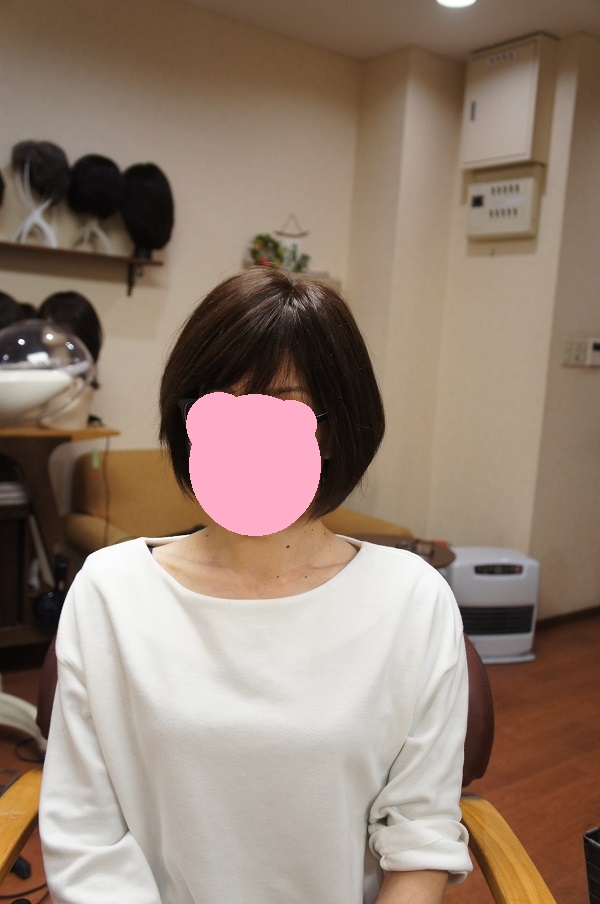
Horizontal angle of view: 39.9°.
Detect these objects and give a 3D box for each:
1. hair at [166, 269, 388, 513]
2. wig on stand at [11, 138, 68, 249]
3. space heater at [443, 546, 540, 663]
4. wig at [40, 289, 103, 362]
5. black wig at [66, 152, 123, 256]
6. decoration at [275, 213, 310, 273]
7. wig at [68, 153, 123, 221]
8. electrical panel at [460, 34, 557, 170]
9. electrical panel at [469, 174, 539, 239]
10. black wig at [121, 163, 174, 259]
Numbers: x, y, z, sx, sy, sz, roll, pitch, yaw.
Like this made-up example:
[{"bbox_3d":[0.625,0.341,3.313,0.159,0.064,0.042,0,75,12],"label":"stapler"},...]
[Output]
[{"bbox_3d":[-0.028,-0.059,0.855,0.220,0.260,0.250,6,8,16],"label":"hair"},{"bbox_3d":[-0.949,-0.946,3.016,0.190,0.380,0.220,9,10,33],"label":"wig on stand"},{"bbox_3d":[0.808,0.653,3.625,0.385,0.433,0.300,2,8,-11],"label":"space heater"},{"bbox_3d":[-0.846,-0.452,3.050,0.200,0.280,0.230,9,10,35],"label":"wig"},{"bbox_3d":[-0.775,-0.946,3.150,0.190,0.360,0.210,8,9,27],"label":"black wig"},{"bbox_3d":[-0.034,-0.962,3.816,0.200,0.265,0.070,-3,10,-37],"label":"decoration"},{"bbox_3d":[-0.779,-1.002,3.136,0.190,0.245,0.210,8,9,27],"label":"wig"},{"bbox_3d":[0.927,-1.534,3.688,0.125,0.510,0.395,-3,10,-37],"label":"electrical panel"},{"bbox_3d":[0.924,-1.104,3.752,0.085,0.235,0.370,-3,10,-37],"label":"electrical panel"},{"bbox_3d":[-0.604,-0.957,3.278,0.190,0.360,0.210,8,9,30],"label":"black wig"}]

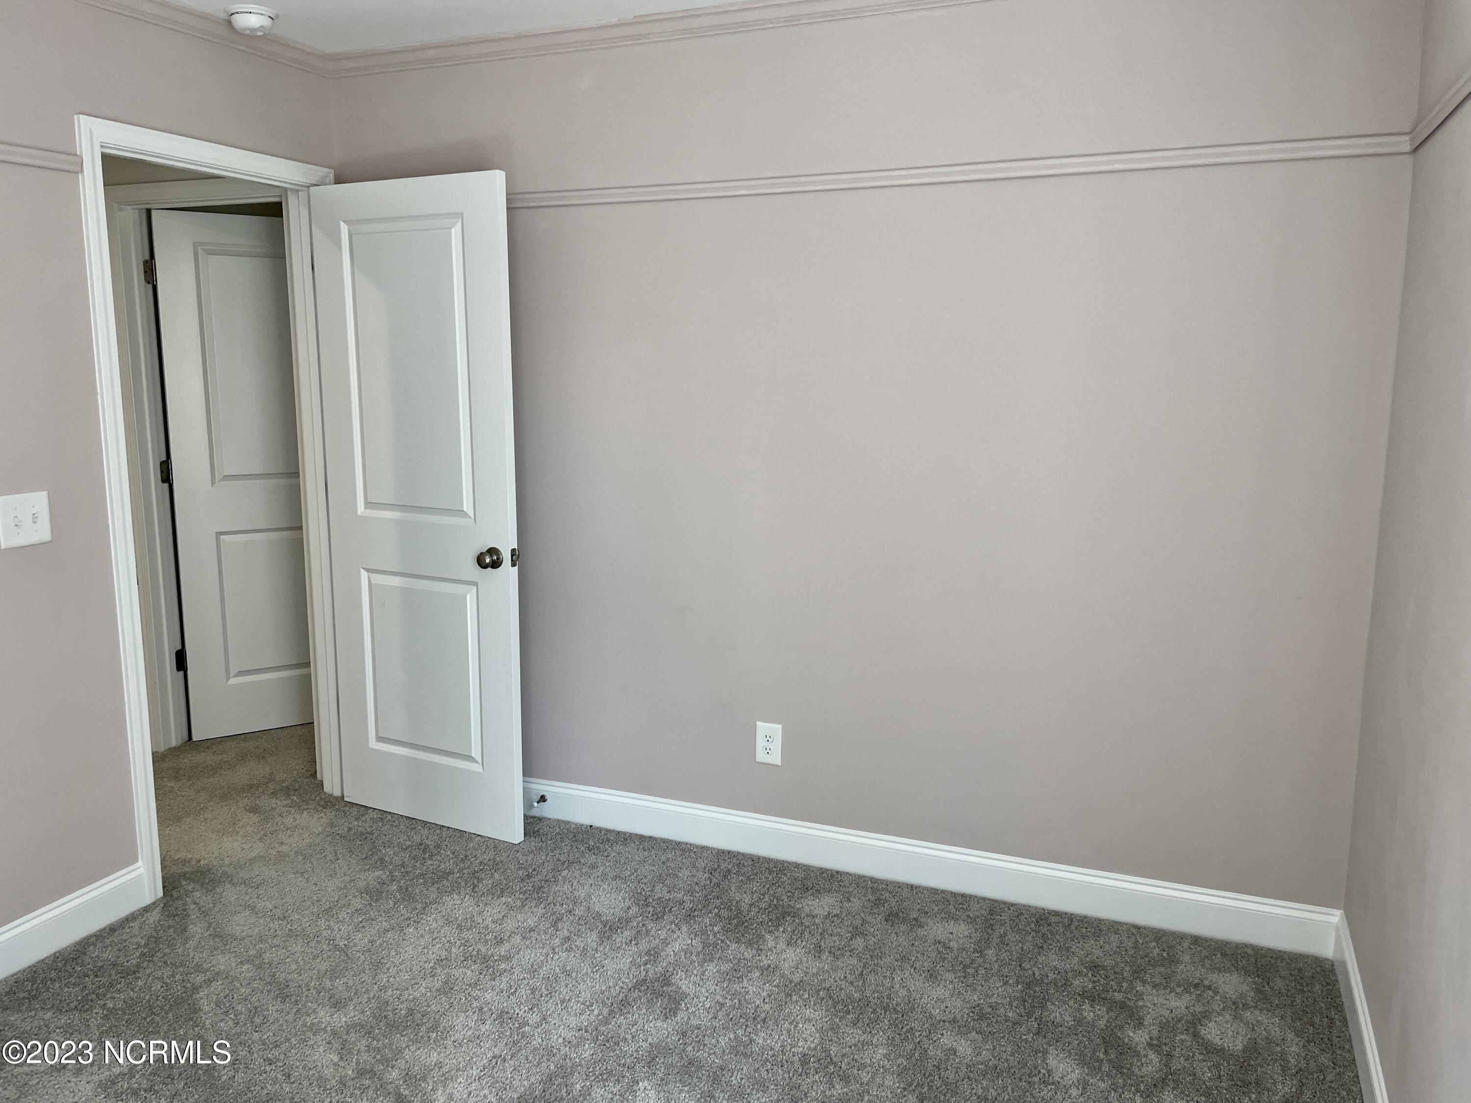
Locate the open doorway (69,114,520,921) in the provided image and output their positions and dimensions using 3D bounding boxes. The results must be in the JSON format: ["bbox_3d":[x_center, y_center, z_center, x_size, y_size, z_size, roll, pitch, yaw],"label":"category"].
[{"bbox_3d":[-1.189,-0.104,3.231,0.870,2.117,0.905,4,10,22],"label":"open doorway"}]

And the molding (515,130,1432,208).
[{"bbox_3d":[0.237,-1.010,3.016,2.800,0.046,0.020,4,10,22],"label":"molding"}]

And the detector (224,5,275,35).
[{"bbox_3d":[-1.333,-1.465,3.054,0.130,0.048,0.130,0,9,0],"label":"detector"}]

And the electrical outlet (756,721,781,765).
[{"bbox_3d":[0.101,0.581,3.335,0.079,0.124,0.008,4,10,22],"label":"electrical outlet"}]

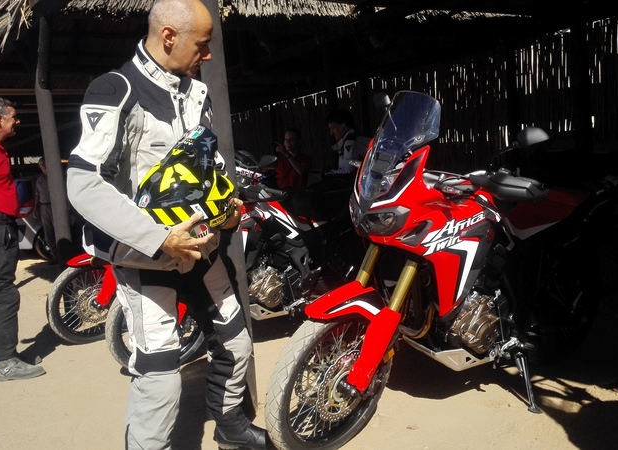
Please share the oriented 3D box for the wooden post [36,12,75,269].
[{"bbox_3d":[-2.116,-0.426,5.042,0.150,2.600,0.150,-8,6,-37],"label":"wooden post"}]

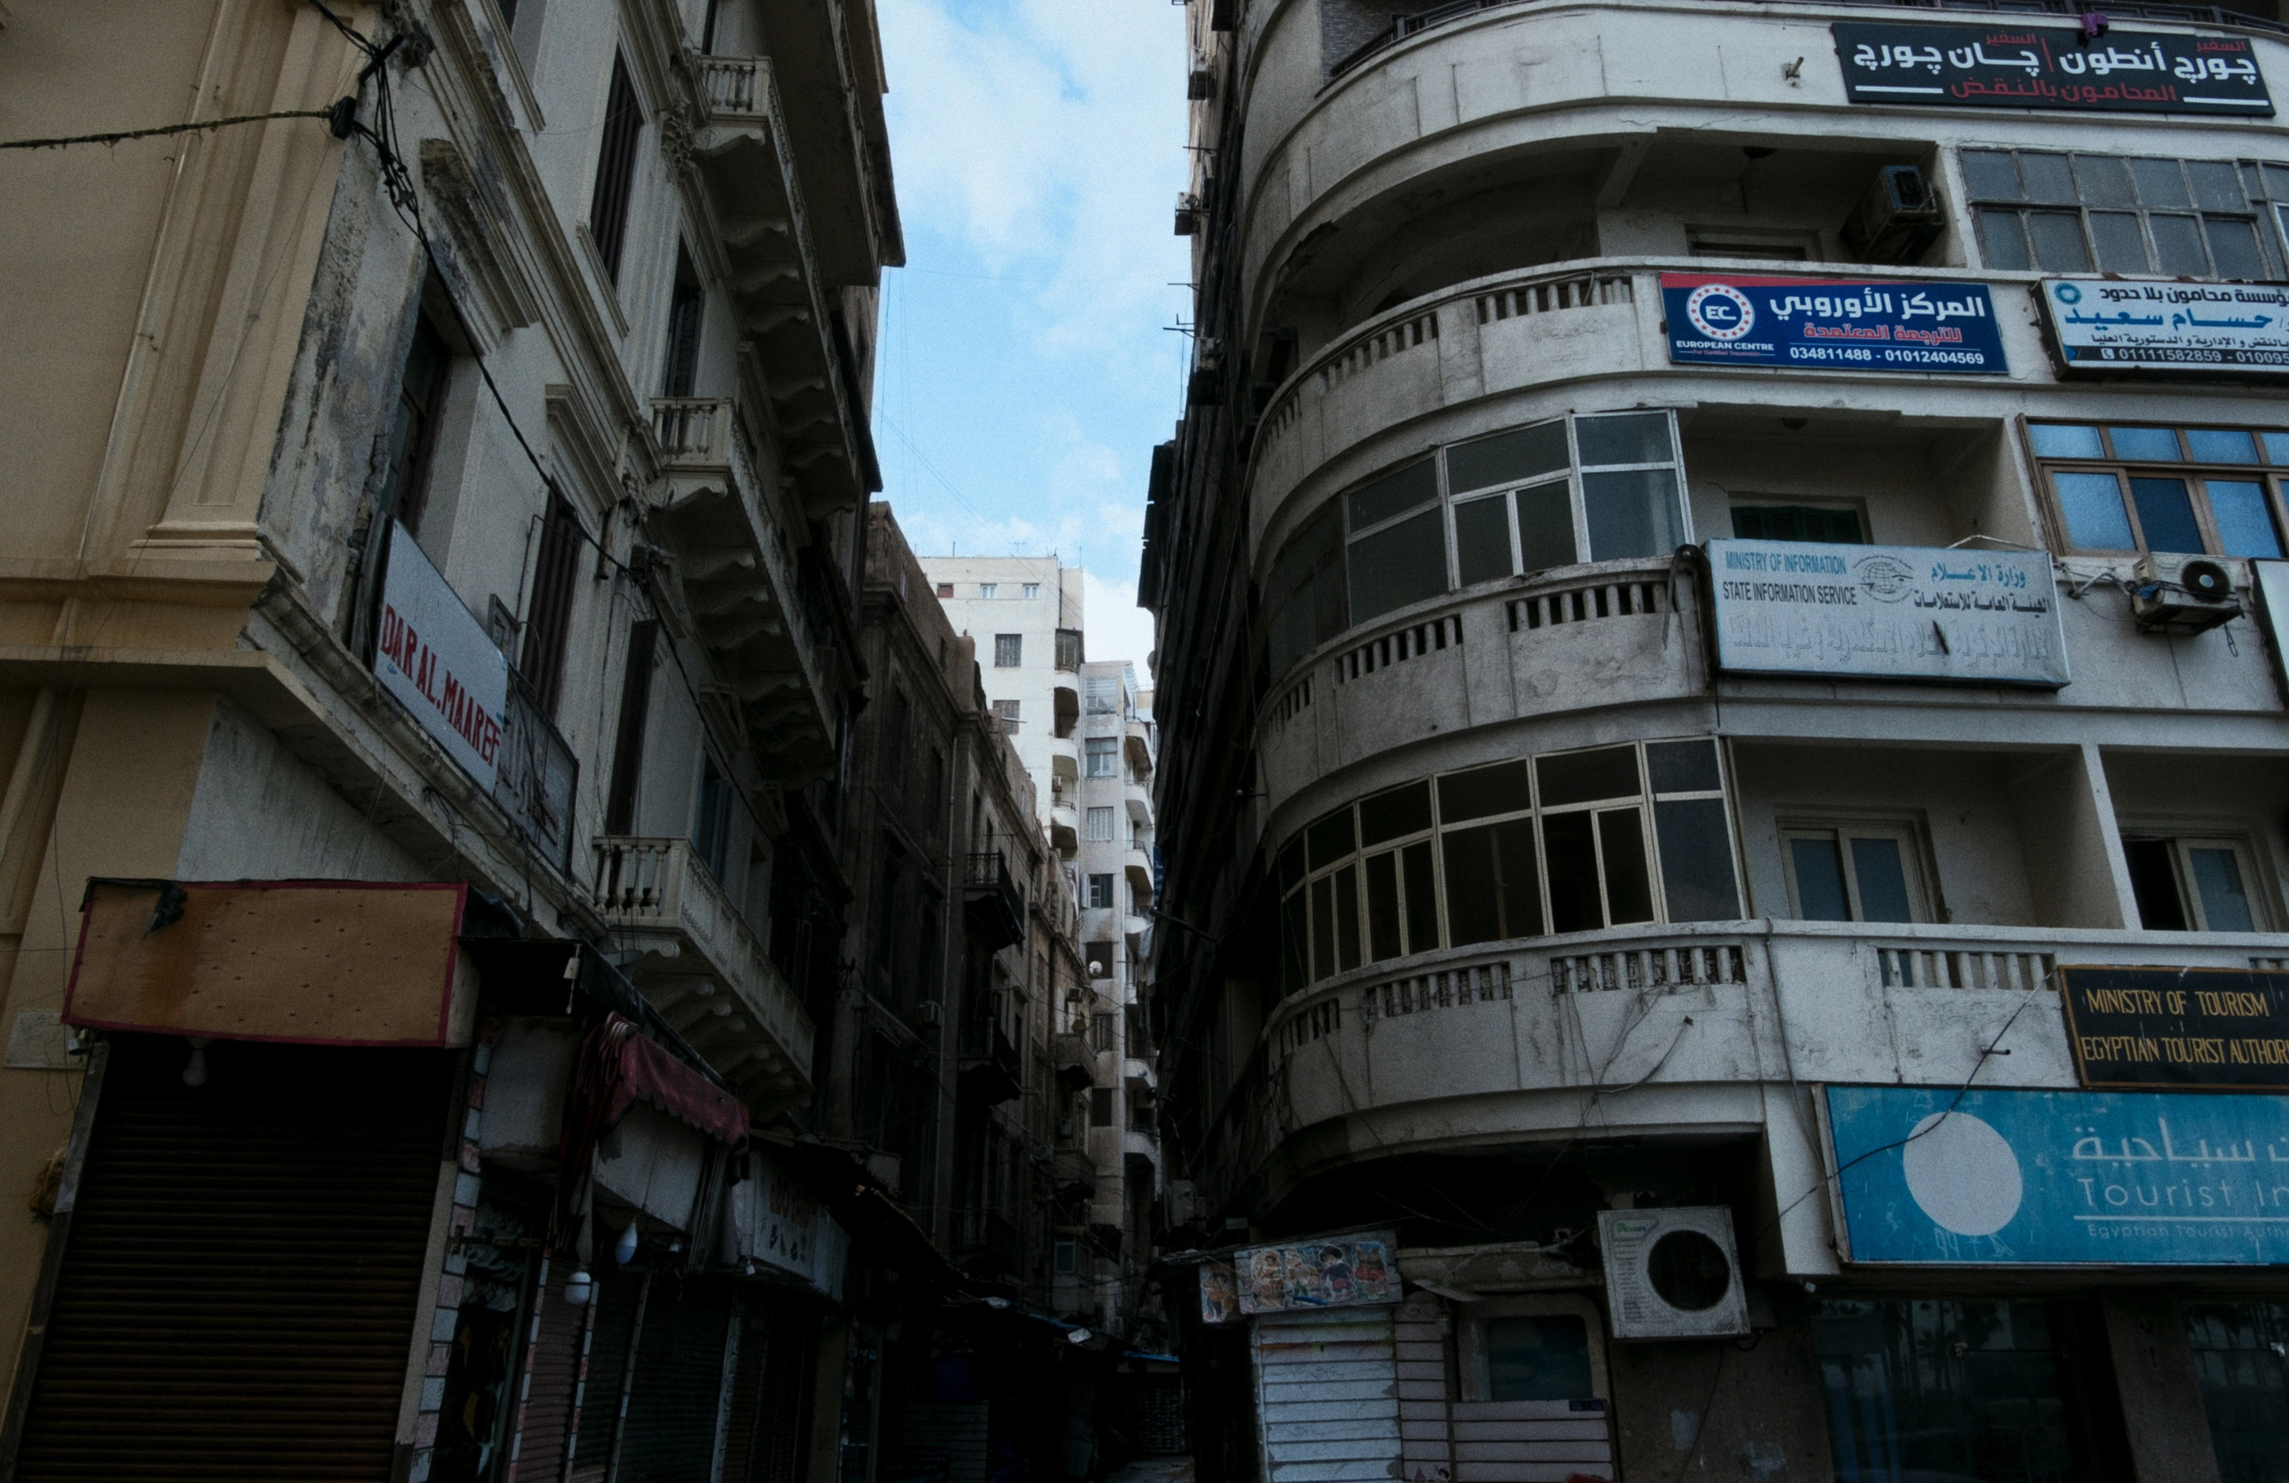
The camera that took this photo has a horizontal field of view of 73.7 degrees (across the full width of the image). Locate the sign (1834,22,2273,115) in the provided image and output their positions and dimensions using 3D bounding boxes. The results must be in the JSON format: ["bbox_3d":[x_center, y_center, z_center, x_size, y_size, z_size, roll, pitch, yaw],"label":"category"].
[{"bbox_3d":[8.991,-6.629,15.123,4.295,1.015,0.070,1,-21,-3],"label":"sign"}]

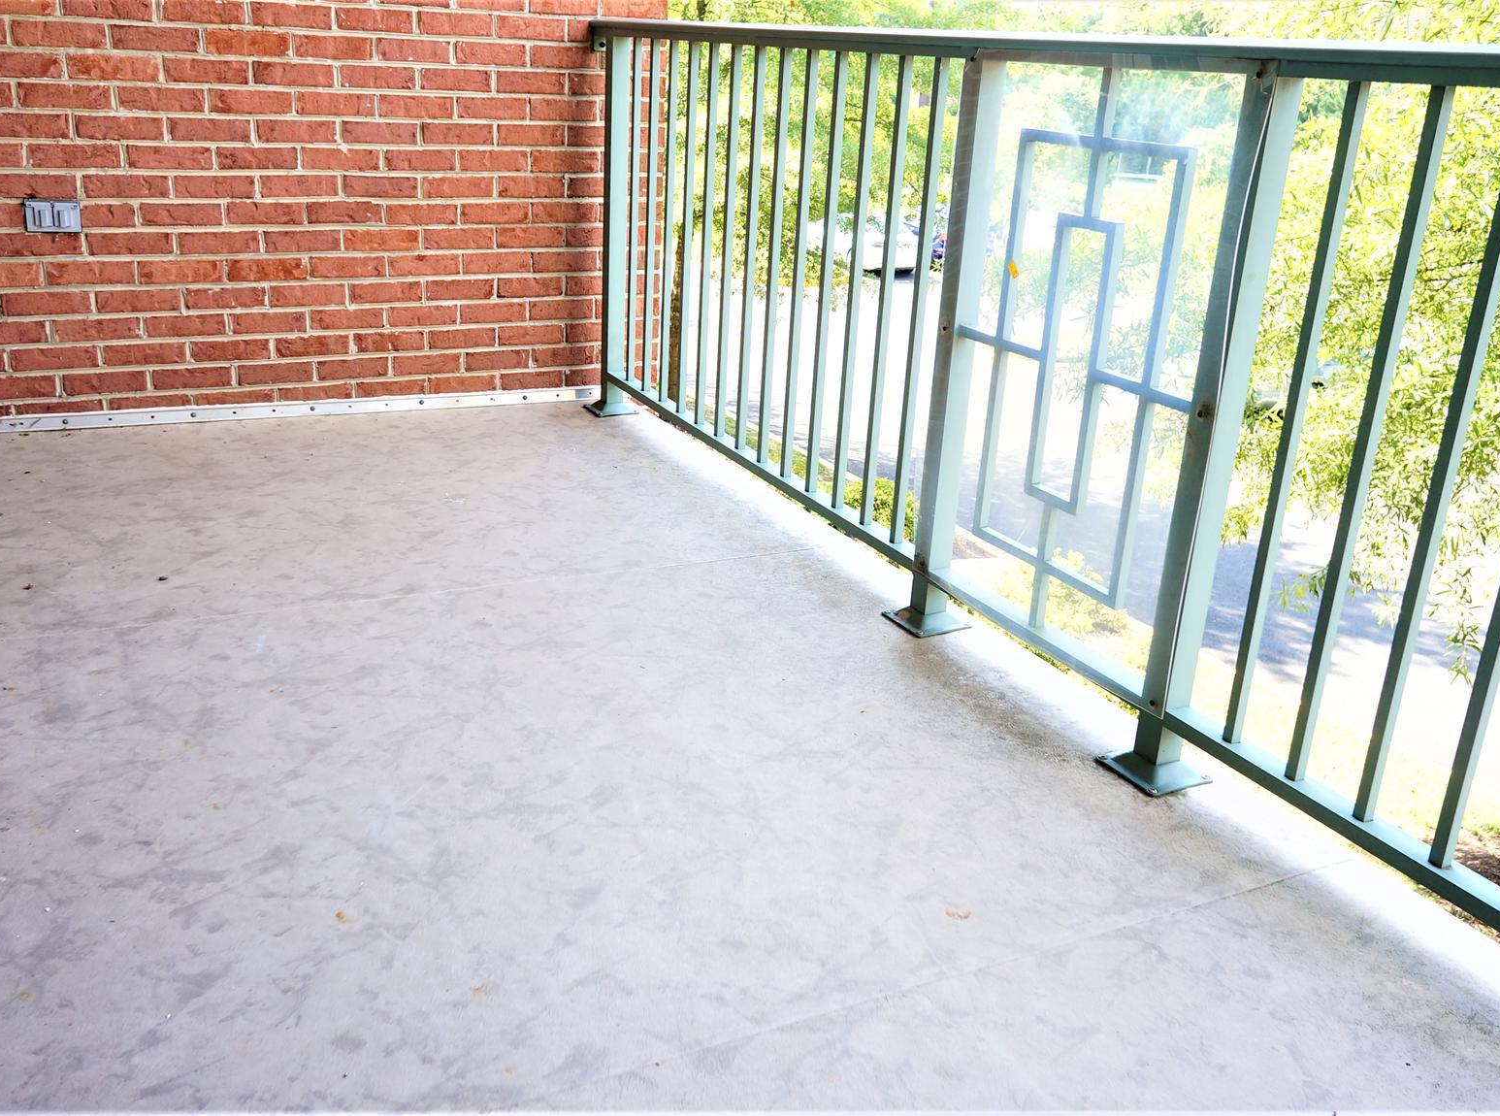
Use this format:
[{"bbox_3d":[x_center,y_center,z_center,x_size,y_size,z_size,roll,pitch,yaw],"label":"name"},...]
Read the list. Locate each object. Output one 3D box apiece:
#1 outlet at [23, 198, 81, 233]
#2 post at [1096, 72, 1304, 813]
[{"bbox_3d":[-1.667,-0.819,3.032,0.116,0.073,0.025,-8,23,-27],"label":"outlet"},{"bbox_3d":[0.646,-0.148,1.774,0.123,1.020,0.123,-8,23,-27],"label":"post"}]

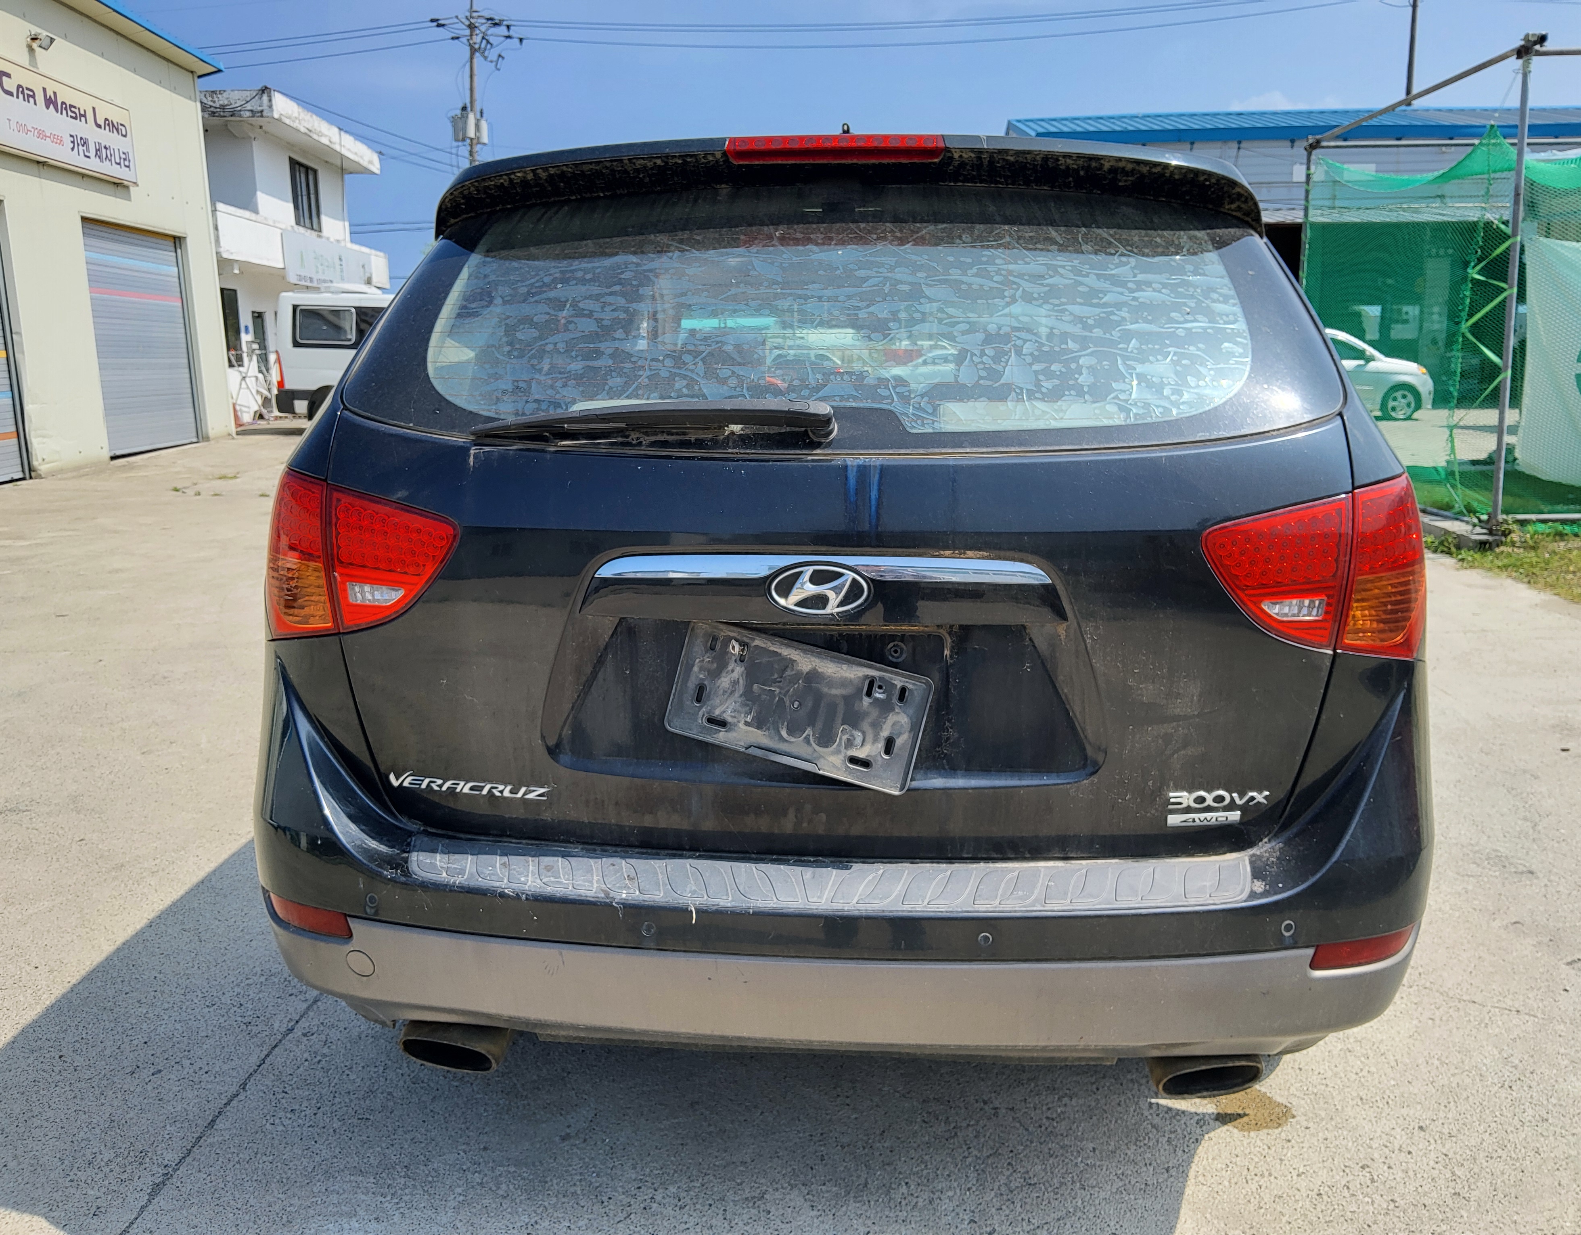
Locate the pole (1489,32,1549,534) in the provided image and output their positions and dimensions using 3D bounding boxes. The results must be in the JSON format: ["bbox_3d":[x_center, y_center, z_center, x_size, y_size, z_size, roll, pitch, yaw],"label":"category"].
[{"bbox_3d":[4.846,-2.176,8.295,0.065,3.198,0.065,-2,12,3],"label":"pole"}]

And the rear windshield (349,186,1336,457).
[{"bbox_3d":[0.065,-0.435,1.849,1.470,0.510,0.140,0,-24,3],"label":"rear windshield"}]

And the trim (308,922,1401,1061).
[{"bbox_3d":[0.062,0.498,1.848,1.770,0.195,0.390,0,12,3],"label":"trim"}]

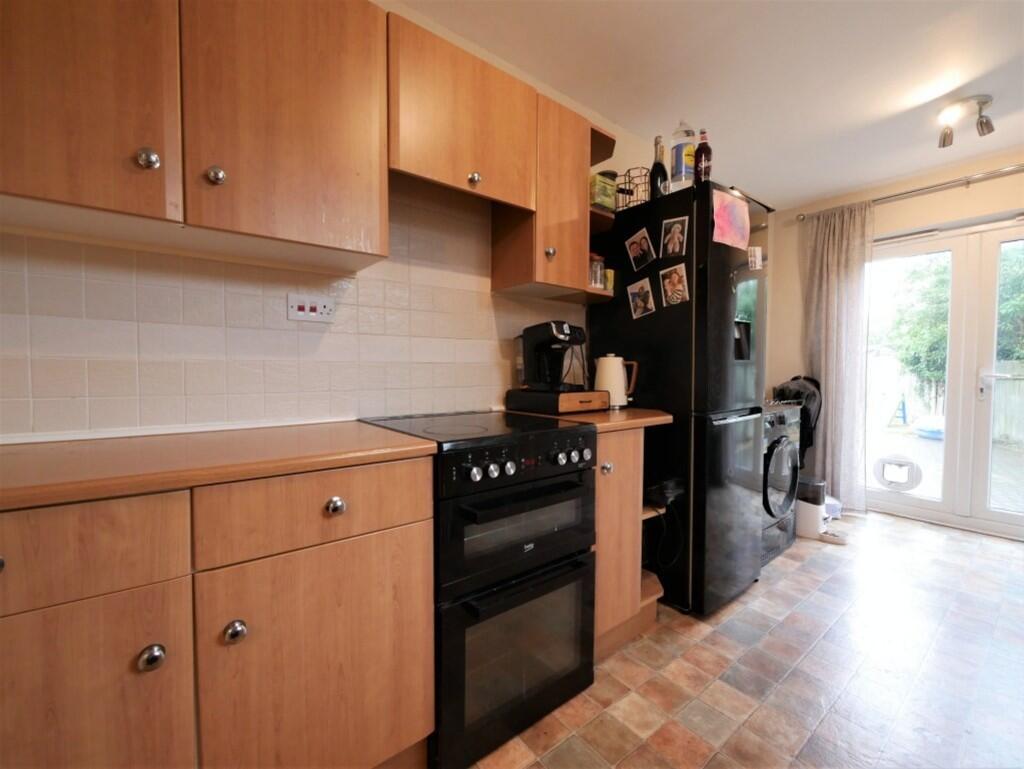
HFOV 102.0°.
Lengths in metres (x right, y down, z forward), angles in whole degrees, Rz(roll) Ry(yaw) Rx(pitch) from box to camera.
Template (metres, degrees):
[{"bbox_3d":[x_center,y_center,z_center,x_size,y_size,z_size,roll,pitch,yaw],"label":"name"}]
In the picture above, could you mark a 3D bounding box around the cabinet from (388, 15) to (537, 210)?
[{"bbox_3d":[-0.230,-0.902,1.551,0.581,0.464,0.305,-2,3,-37],"label":"cabinet"}]

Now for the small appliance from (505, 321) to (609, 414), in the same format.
[{"bbox_3d":[0.210,-0.077,1.869,0.335,0.385,0.310,-2,3,-42],"label":"small appliance"}]

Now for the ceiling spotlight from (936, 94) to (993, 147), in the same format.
[{"bbox_3d":[2.338,-1.357,2.133,0.130,0.170,0.210,-2,3,-37],"label":"ceiling spotlight"}]

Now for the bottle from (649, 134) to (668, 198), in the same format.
[{"bbox_3d":[0.691,-1.013,1.962,0.085,0.315,0.085,-2,3,-37],"label":"bottle"}]

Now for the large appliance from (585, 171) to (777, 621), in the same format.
[{"bbox_3d":[0.858,0.070,2.185,0.590,1.867,0.652,-2,3,-37],"label":"large appliance"}]

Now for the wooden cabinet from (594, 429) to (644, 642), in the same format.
[{"bbox_3d":[0.218,0.518,1.755,0.293,0.714,0.575,-2,3,-37],"label":"wooden cabinet"}]

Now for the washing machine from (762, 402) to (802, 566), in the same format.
[{"bbox_3d":[1.391,0.556,2.648,0.600,0.865,0.580,-2,3,-37],"label":"washing machine"}]

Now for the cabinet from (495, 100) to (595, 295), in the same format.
[{"bbox_3d":[0.126,-0.775,1.828,0.305,0.736,0.305,-2,3,-37],"label":"cabinet"}]

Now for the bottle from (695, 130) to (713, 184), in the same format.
[{"bbox_3d":[0.832,-0.980,1.805,0.067,0.258,0.067,-2,3,-37],"label":"bottle"}]

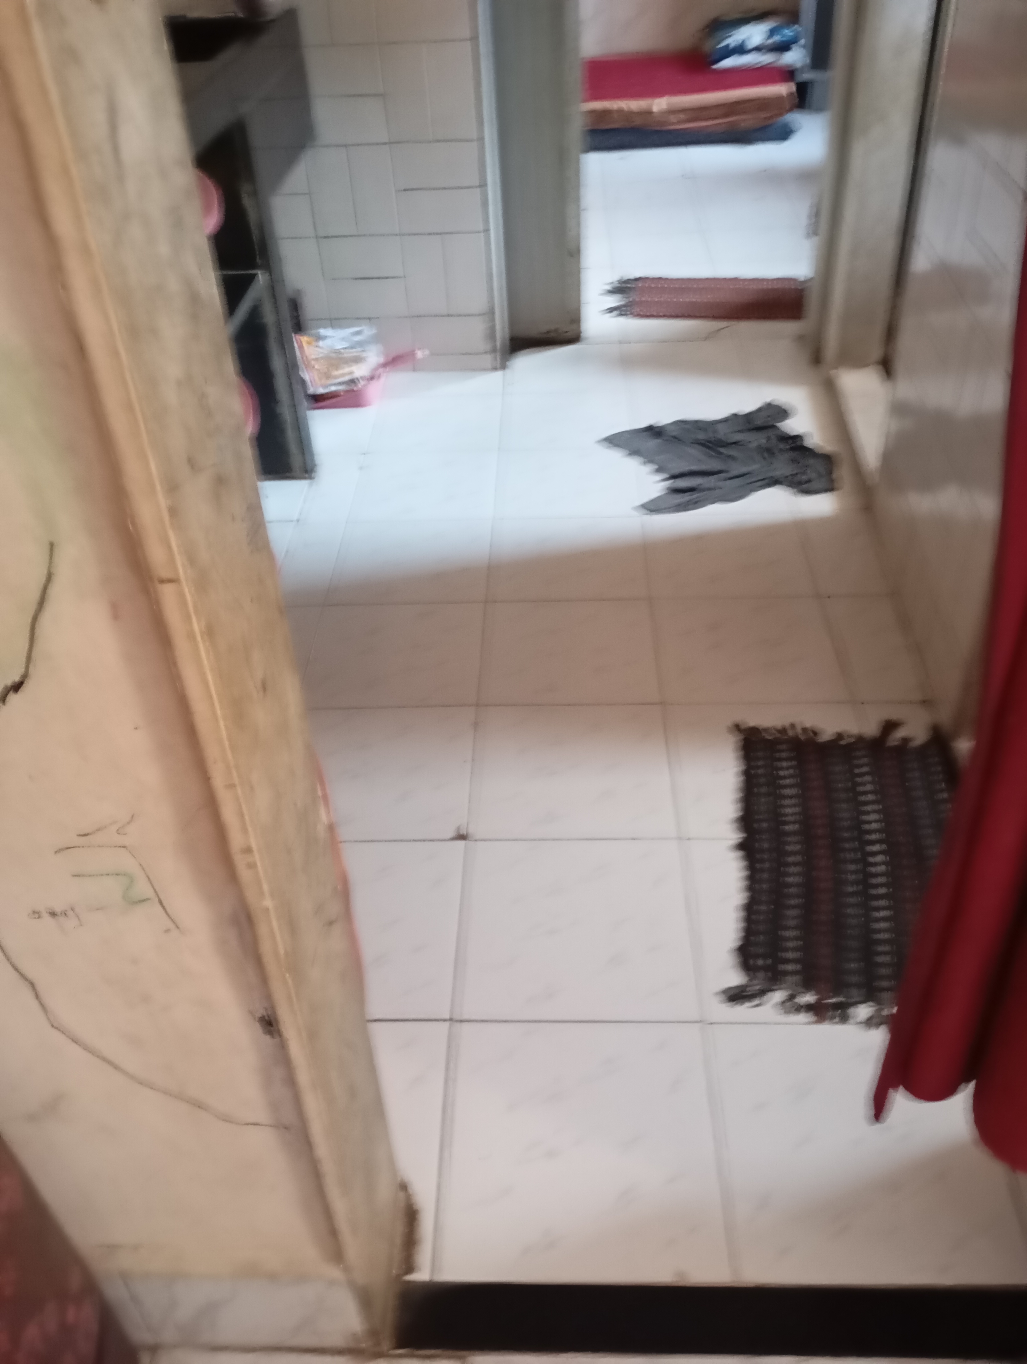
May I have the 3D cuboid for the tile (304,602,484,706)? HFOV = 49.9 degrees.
[{"bbox_3d":[-0.205,-0.047,1.941,0.304,0.010,0.299,-1,39,3],"label":"tile"}]

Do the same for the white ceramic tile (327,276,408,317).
[{"bbox_3d":[-0.369,-0.963,2.766,0.200,0.099,0.010,-1,39,3],"label":"white ceramic tile"}]

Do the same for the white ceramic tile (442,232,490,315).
[{"bbox_3d":[-0.119,-1.005,2.723,0.099,0.200,0.010,-1,39,3],"label":"white ceramic tile"}]

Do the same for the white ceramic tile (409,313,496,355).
[{"bbox_3d":[-0.161,-0.883,2.815,0.202,0.101,0.010,0,39,4],"label":"white ceramic tile"}]

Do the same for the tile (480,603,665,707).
[{"bbox_3d":[0.098,-0.053,1.923,0.300,0.010,0.300,-1,39,2],"label":"tile"}]

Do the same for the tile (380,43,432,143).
[{"bbox_3d":[-0.240,-1.316,2.470,0.100,0.200,0.010,-1,39,2],"label":"tile"}]

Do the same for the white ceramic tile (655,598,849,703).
[{"bbox_3d":[0.400,-0.055,1.910,0.300,0.010,0.300,-1,39,2],"label":"white ceramic tile"}]

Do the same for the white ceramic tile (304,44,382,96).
[{"bbox_3d":[-0.390,-1.353,2.448,0.202,0.101,0.010,0,39,4],"label":"white ceramic tile"}]

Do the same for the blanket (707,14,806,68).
[{"bbox_3d":[1.038,-2.743,4.732,0.400,0.150,0.300,-1,39,3],"label":"blanket"}]

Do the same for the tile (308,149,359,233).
[{"bbox_3d":[-0.428,-1.155,2.607,0.100,0.200,0.010,-1,39,2],"label":"tile"}]

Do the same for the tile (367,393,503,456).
[{"bbox_3d":[-0.182,-0.616,2.645,0.298,0.010,0.297,-1,39,3],"label":"tile"}]

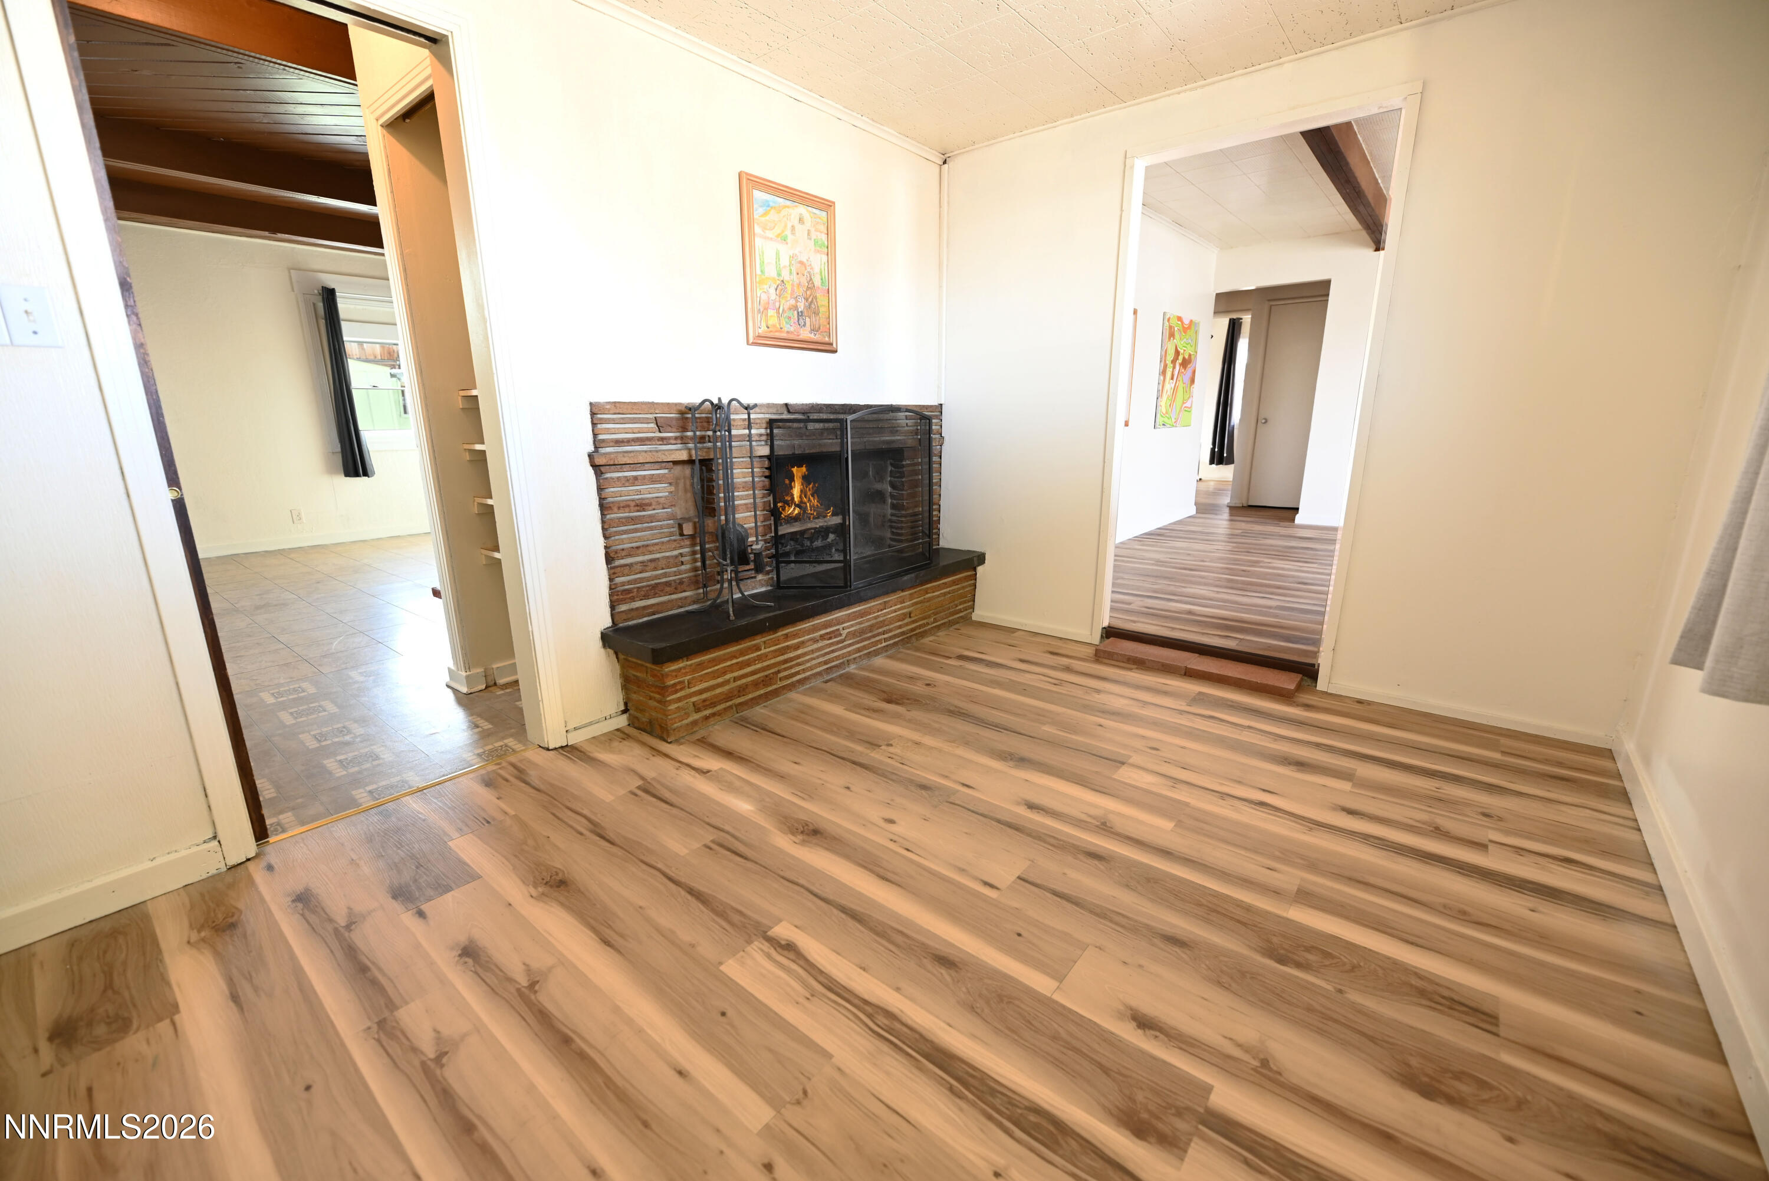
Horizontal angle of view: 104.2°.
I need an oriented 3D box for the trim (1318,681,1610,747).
[{"bbox_3d":[2.072,0.439,2.486,0.786,0.048,0.017,11,18,39],"label":"trim"}]

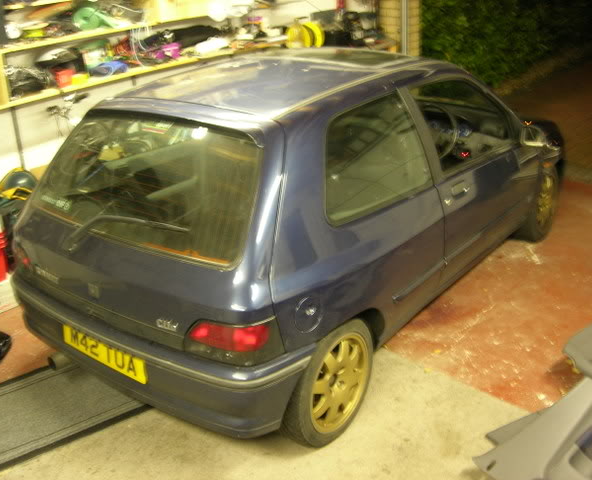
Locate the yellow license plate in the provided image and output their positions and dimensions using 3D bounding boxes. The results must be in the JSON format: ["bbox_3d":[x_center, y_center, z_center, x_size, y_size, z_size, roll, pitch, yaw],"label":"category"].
[{"bbox_3d":[-0.784,0.451,2.853,0.520,0.111,0.020,16,25,33],"label":"yellow license plate"}]

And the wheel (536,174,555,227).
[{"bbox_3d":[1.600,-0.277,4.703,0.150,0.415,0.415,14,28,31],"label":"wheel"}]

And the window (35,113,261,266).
[{"bbox_3d":[-0.619,-0.254,2.807,1.180,0.470,0.080,16,-8,33],"label":"window"}]

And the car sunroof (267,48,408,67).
[{"bbox_3d":[0.196,-0.979,3.702,0.780,0.040,0.420,16,29,33],"label":"car sunroof"}]

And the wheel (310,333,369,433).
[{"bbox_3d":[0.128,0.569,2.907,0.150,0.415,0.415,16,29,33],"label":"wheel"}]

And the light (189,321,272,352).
[{"bbox_3d":[-0.231,0.328,2.481,0.285,0.120,0.120,16,29,33],"label":"light"}]

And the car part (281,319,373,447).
[{"bbox_3d":[0.108,0.560,2.919,0.195,0.580,0.580,16,29,33],"label":"car part"}]

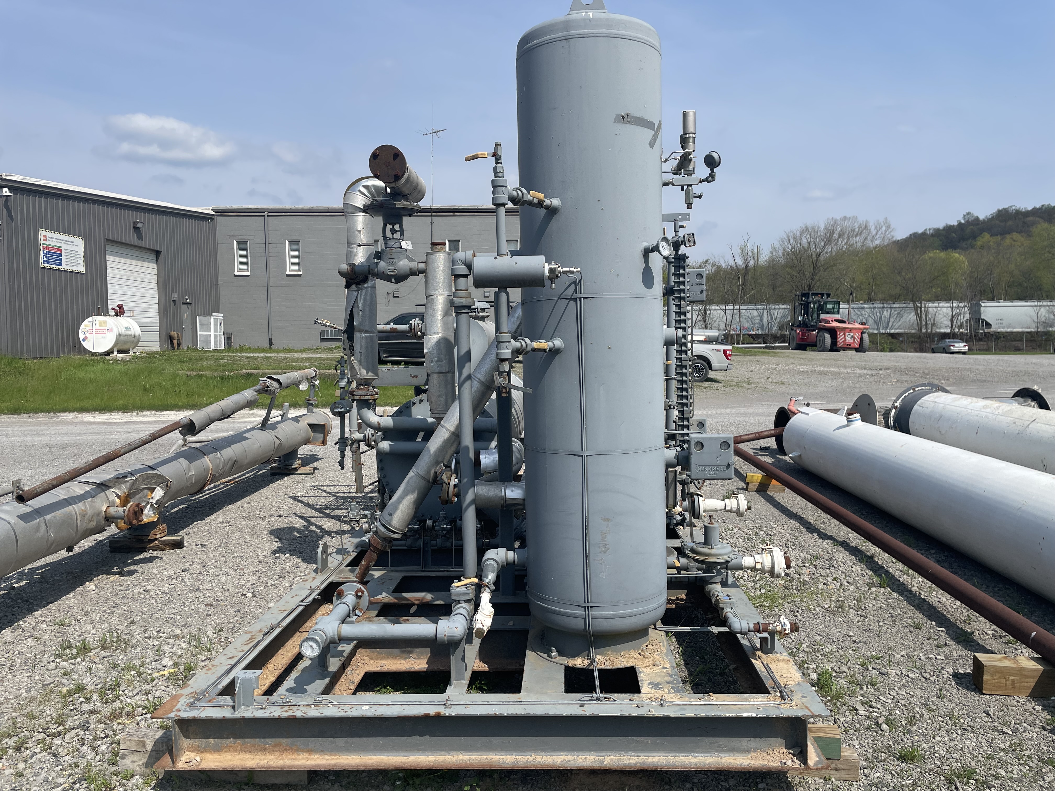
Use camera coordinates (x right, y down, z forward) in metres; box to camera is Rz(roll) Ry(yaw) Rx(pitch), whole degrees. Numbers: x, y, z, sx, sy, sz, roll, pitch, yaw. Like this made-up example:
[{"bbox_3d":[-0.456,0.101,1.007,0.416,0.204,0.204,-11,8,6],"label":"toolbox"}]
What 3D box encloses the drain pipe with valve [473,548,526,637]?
[{"bbox_3d":[-0.115,0.753,3.152,0.197,0.121,0.837,-1,3,3],"label":"drain pipe with valve"}]

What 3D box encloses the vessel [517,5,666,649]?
[{"bbox_3d":[0.282,-0.257,3.435,0.615,2.670,0.615,-1,3,3],"label":"vessel"}]

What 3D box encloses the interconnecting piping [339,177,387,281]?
[{"bbox_3d":[-1.012,-1.025,4.890,0.290,0.650,0.190,-1,3,3],"label":"interconnecting piping"}]

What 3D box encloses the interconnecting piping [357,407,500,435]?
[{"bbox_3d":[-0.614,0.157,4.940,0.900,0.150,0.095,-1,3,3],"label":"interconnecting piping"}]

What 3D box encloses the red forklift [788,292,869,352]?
[{"bbox_3d":[19.094,-4.649,50.500,2.950,3.750,5.900,-1,4,-4],"label":"red forklift"}]

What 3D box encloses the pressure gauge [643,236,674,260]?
[{"bbox_3d":[0.514,-0.590,3.146,0.085,0.085,0.115,-4,5,-42],"label":"pressure gauge"}]

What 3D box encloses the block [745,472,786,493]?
[{"bbox_3d":[2.499,0.917,8.300,0.400,0.185,0.090,0,4,12],"label":"block"}]

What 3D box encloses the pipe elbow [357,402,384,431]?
[{"bbox_3d":[-0.985,0.129,4.960,0.168,0.178,0.092,-1,3,3],"label":"pipe elbow"}]

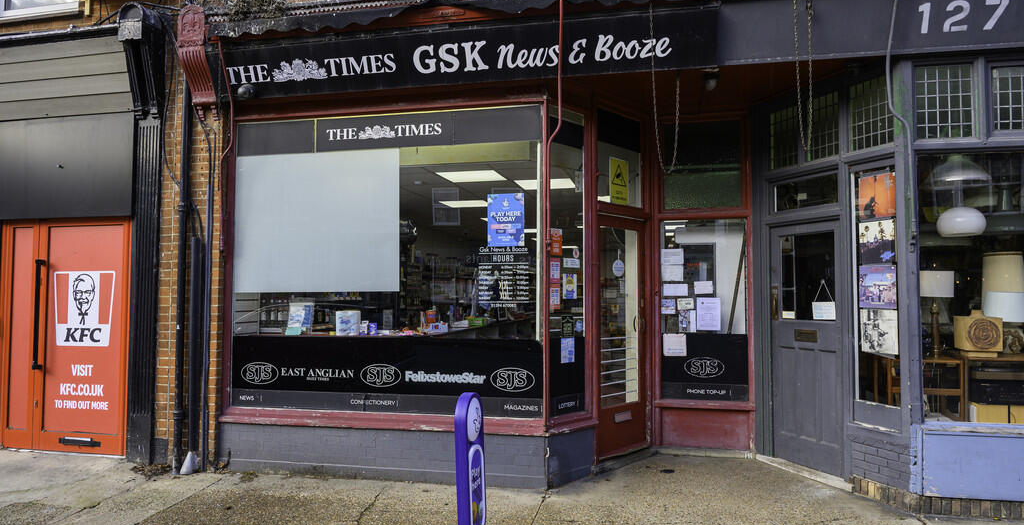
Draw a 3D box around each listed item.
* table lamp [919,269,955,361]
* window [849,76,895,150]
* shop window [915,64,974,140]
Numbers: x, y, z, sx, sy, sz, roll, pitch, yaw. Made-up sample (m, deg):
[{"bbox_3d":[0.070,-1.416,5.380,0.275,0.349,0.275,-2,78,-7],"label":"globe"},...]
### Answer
[{"bbox_3d":[3.231,0.389,5.200,0.255,0.660,0.255,0,-3,10],"label":"table lamp"},{"bbox_3d":[2.670,-1.111,5.070,0.060,0.497,0.388,1,-3,-22],"label":"window"},{"bbox_3d":[2.935,-1.091,4.633,0.370,0.511,0.060,0,-3,10],"label":"shop window"}]

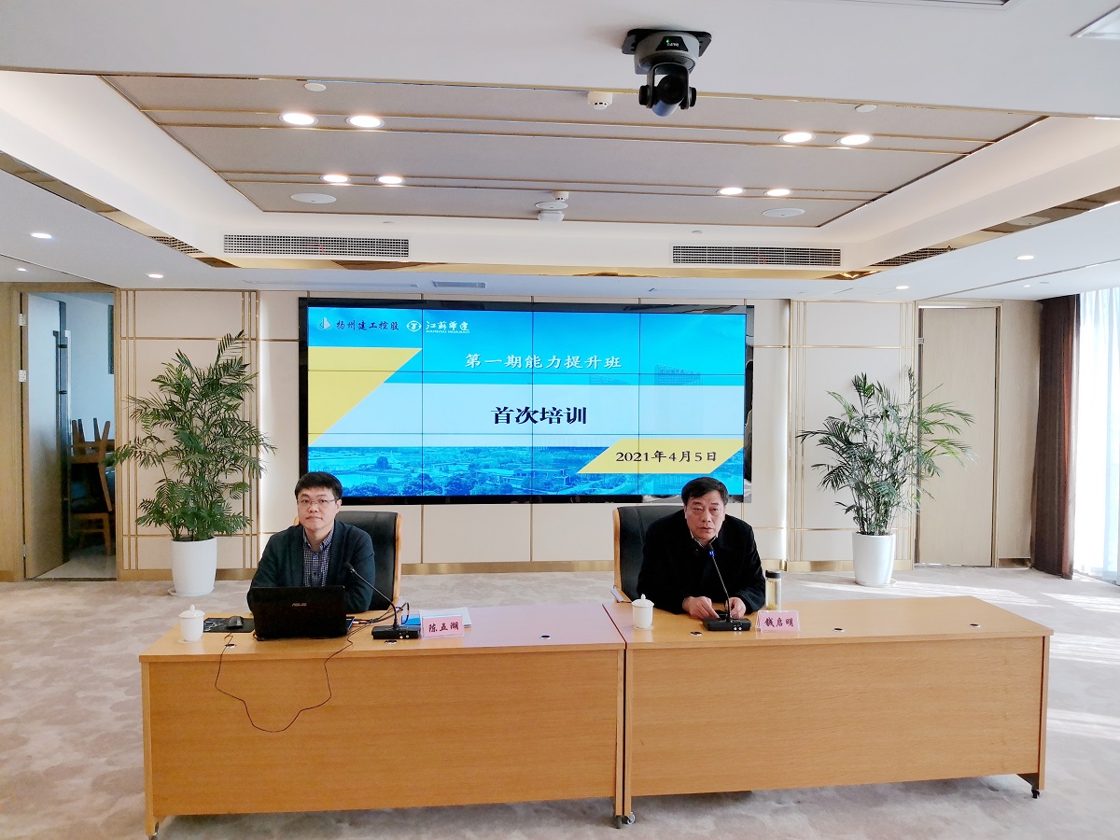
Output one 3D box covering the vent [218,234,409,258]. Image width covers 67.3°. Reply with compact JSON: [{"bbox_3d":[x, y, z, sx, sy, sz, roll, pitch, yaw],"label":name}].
[{"bbox_3d":[-1.855,-1.326,6.445,1.379,0.163,0.050,0,2,-6],"label":"vent"}]

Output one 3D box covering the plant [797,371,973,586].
[{"bbox_3d":[2.967,0.522,7.521,1.638,1.905,1.138,0,2,-5],"label":"plant"}]

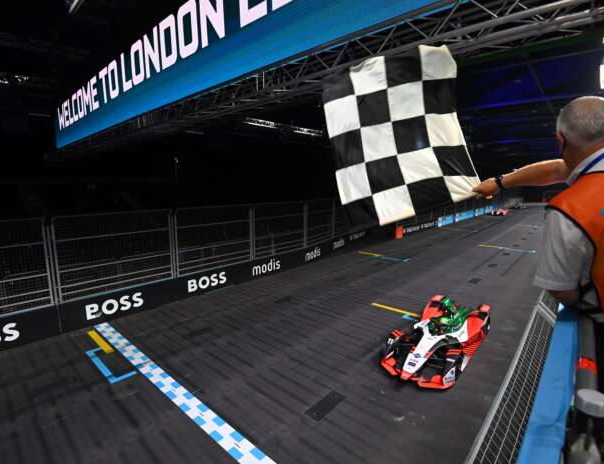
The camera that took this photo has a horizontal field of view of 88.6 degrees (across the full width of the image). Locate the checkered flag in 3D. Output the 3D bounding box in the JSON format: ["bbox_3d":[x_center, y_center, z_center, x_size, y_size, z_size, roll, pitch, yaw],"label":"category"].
[{"bbox_3d":[0.559,-0.561,1.806,0.789,1.012,0.197,-9,-9,13],"label":"checkered flag"}]

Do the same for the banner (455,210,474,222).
[{"bbox_3d":[23.521,-2.290,44.376,0.100,1.050,9.000,6,10,42],"label":"banner"}]

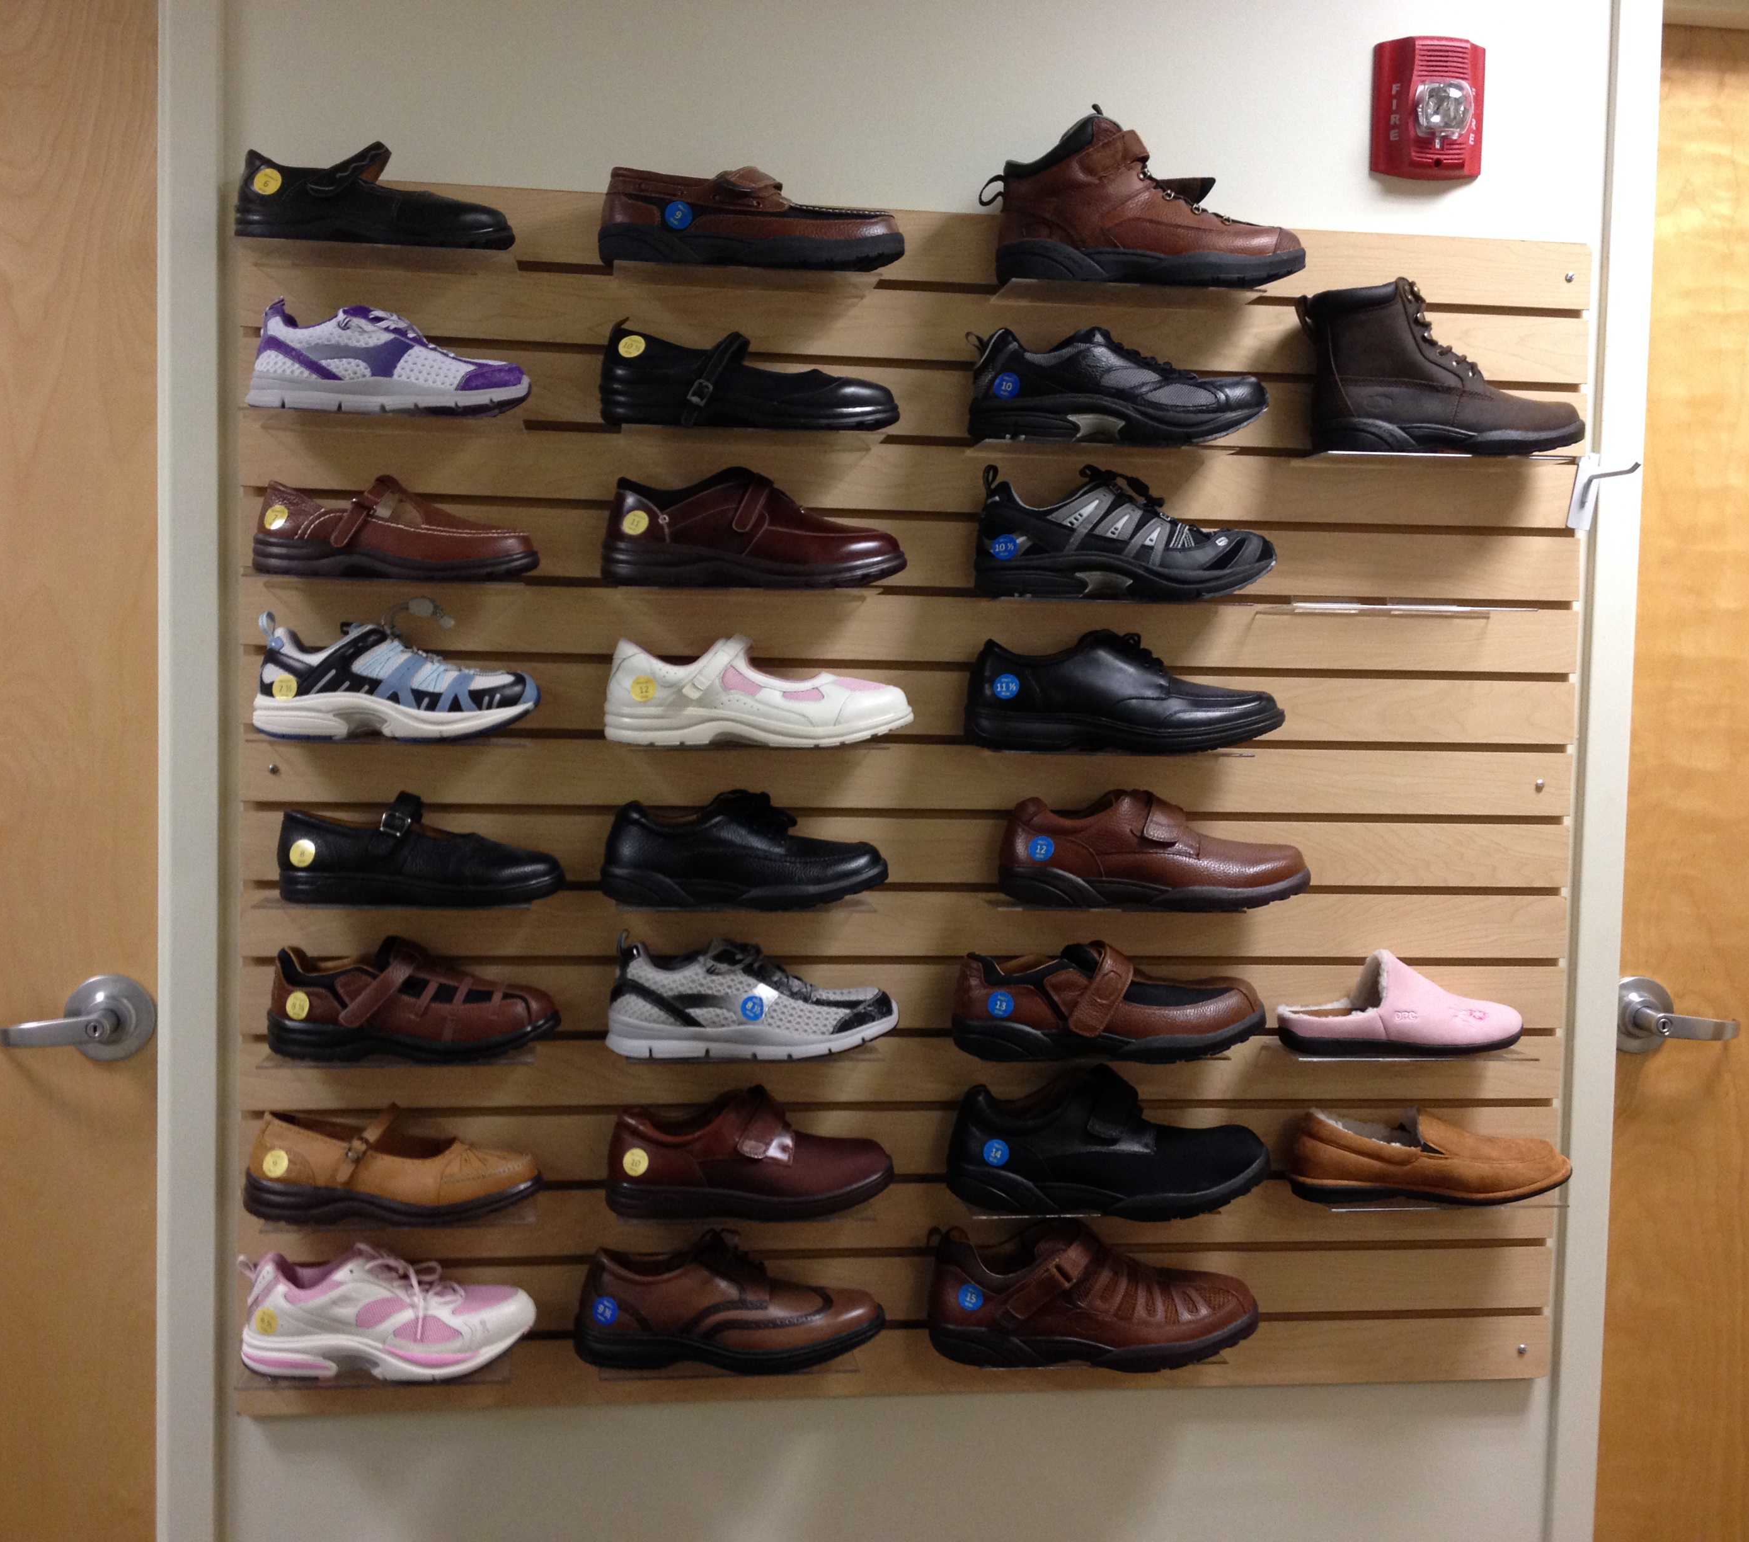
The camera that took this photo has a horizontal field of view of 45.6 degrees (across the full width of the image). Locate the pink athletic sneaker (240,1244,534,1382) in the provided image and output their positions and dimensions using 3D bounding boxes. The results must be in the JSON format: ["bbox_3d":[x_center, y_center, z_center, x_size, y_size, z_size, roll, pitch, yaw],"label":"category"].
[{"bbox_3d":[-0.474,0.519,2.027,0.281,0.120,0.103,1,3,-6],"label":"pink athletic sneaker"}]

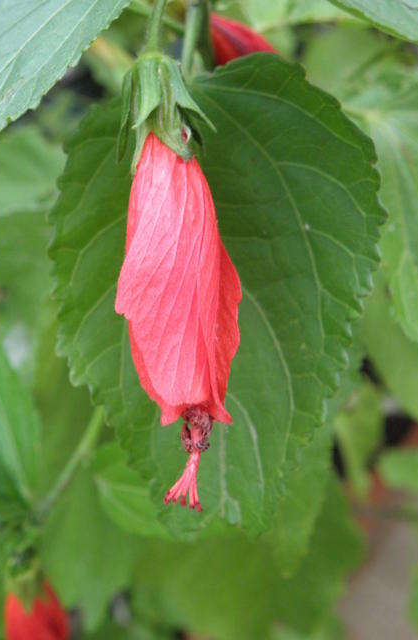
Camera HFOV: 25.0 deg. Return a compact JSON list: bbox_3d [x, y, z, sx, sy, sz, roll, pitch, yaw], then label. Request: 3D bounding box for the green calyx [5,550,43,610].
[{"bbox_3d":[-0.072,0.102,0.370,0.017,0.024,0.016,-6,9,0],"label":"green calyx"}]

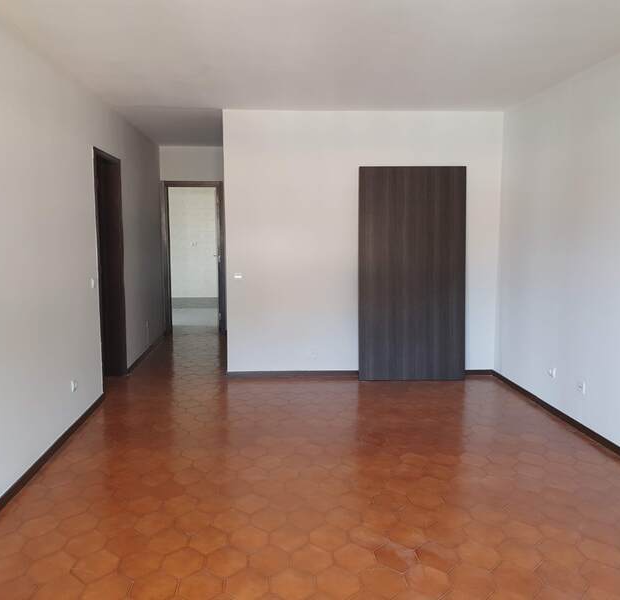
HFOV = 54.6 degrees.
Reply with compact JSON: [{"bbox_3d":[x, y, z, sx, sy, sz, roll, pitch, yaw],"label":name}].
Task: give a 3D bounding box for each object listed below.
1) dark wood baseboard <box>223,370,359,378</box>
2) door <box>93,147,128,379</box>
[{"bbox_3d":[-0.163,0.739,5.959,1.310,0.055,0.018,0,7,-2],"label":"dark wood baseboard"},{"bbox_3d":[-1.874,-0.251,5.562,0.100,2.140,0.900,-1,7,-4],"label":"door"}]

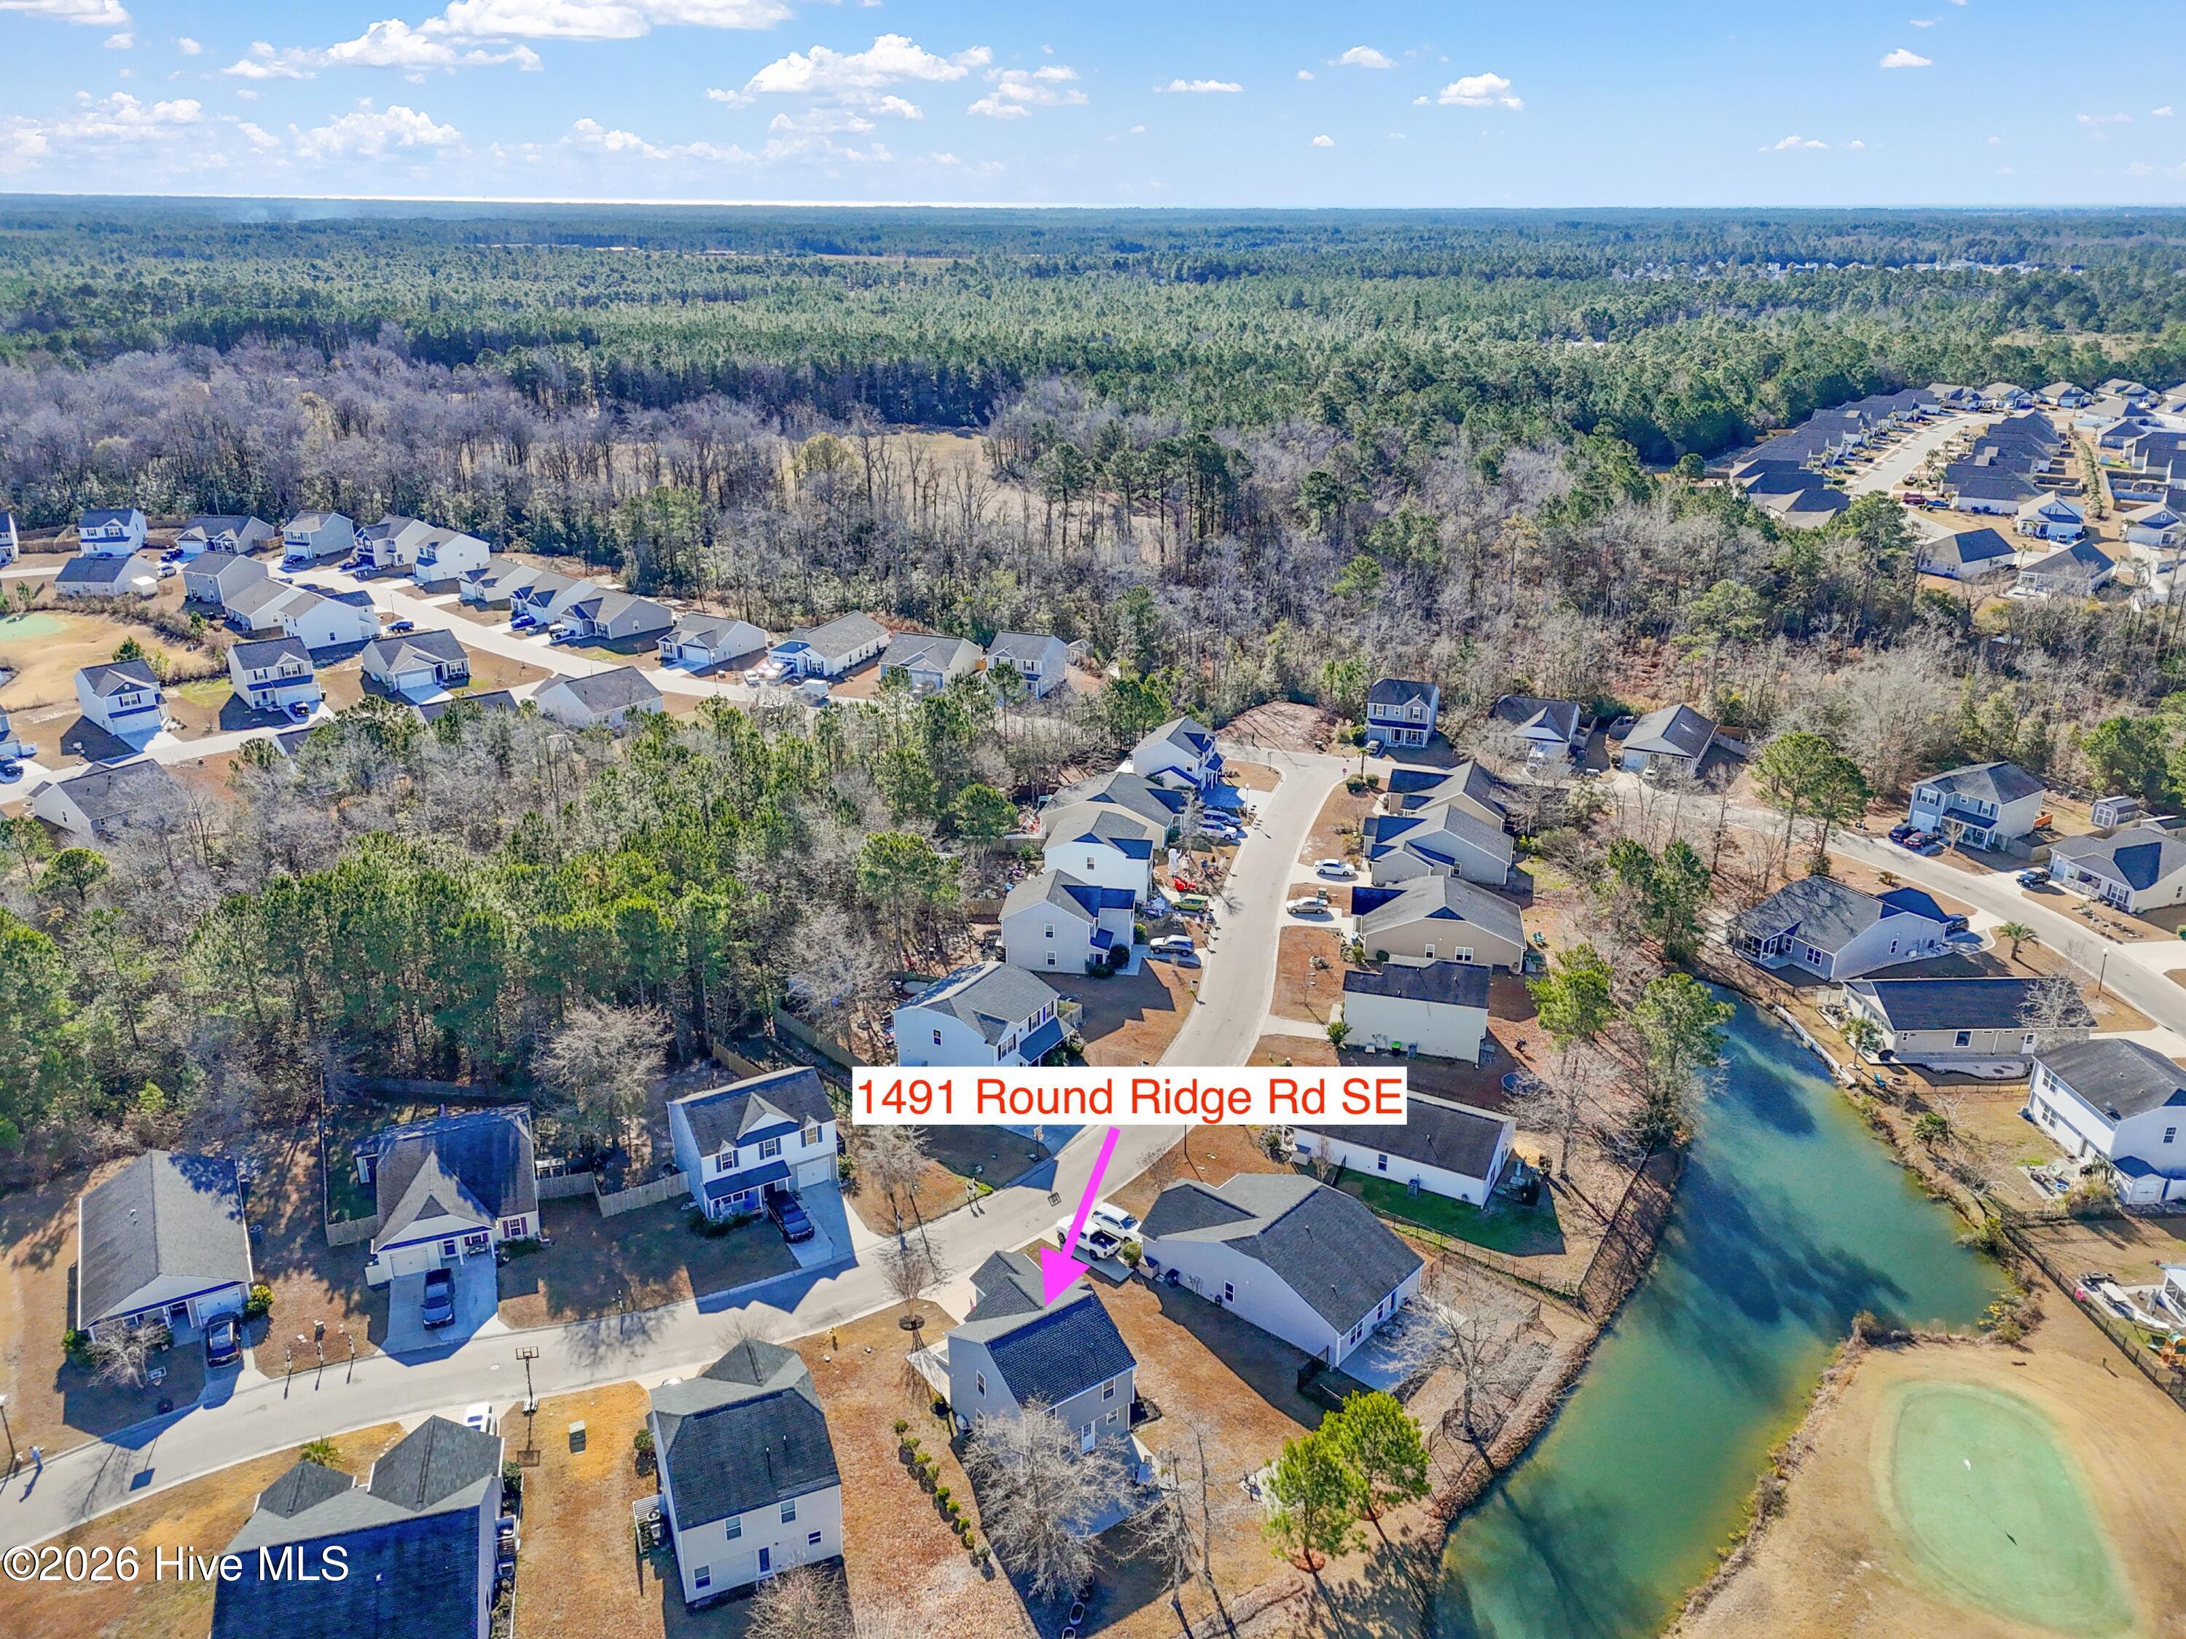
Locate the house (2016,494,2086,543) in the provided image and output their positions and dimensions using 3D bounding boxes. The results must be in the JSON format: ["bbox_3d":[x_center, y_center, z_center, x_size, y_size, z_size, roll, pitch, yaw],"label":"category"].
[{"bbox_3d":[230.770,-73.530,364.530,13.580,6.600,18.750,13,25,27],"label":"house"}]

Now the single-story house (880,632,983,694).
[{"bbox_3d":[-26.981,-27.356,253.999,12.500,5.800,15.100,10,24,22],"label":"single-story house"}]

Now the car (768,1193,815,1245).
[{"bbox_3d":[-23.163,30.174,115.995,1.950,1.750,4.850,-12,25,-27],"label":"car"}]

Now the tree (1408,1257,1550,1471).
[{"bbox_3d":[23.825,33.941,94.815,9.000,11.300,9.000,0,22,0],"label":"tree"}]

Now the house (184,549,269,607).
[{"bbox_3d":[-167.100,-47.350,293.050,9.100,8.000,11.650,10,24,23],"label":"house"}]

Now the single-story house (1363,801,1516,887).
[{"bbox_3d":[41.009,3.238,181.300,17.667,6.070,13.127,7,23,15],"label":"single-story house"}]

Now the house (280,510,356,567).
[{"bbox_3d":[-165.530,-61.400,324.270,7.880,8.120,12.140,7,23,15],"label":"house"}]

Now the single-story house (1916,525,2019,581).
[{"bbox_3d":[186.196,-57.358,324.579,20.300,6.800,12.300,-14,26,-31],"label":"single-story house"}]

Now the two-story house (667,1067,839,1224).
[{"bbox_3d":[-26.780,24.860,120.460,10.600,7.840,10.090,-12,25,-27],"label":"two-story house"}]

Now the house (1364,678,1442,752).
[{"bbox_3d":[44.580,-15.980,217.780,8.620,8.070,10.960,8,23,17],"label":"house"}]

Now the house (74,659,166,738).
[{"bbox_3d":[-144.113,-18.760,225.381,14.300,8.000,8.400,21,30,41],"label":"house"}]

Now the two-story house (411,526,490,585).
[{"bbox_3d":[-131.680,-54.650,311.180,8.680,8.100,12.690,19,29,38],"label":"two-story house"}]

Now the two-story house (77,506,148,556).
[{"bbox_3d":[-217.005,-63.503,335.259,10.200,8.900,11.400,-5,23,-12],"label":"two-story house"}]

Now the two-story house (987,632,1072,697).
[{"bbox_3d":[-10.539,-25.497,242.761,9.200,8.400,10.600,8,24,19],"label":"two-story house"}]

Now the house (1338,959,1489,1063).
[{"bbox_3d":[30.390,16.520,141.610,12.770,7.800,8.870,6,23,13],"label":"house"}]

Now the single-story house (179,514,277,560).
[{"bbox_3d":[-193.825,-64.183,338.521,13.455,6.195,17.134,0,22,-1],"label":"single-story house"}]

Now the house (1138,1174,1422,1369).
[{"bbox_3d":[13.330,30.250,108.190,17.150,5.750,10.390,19,29,37],"label":"house"}]

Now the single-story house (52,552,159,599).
[{"bbox_3d":[-194.844,-48.570,299.916,12.400,6.000,13.000,2,22,5],"label":"single-story house"}]

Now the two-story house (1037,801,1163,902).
[{"bbox_3d":[1.347,3.705,175.815,12.400,7.900,9.300,5,23,11],"label":"two-story house"}]

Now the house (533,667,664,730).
[{"bbox_3d":[-74.510,-18.930,228.520,14.860,5.800,12.370,18,28,36],"label":"house"}]

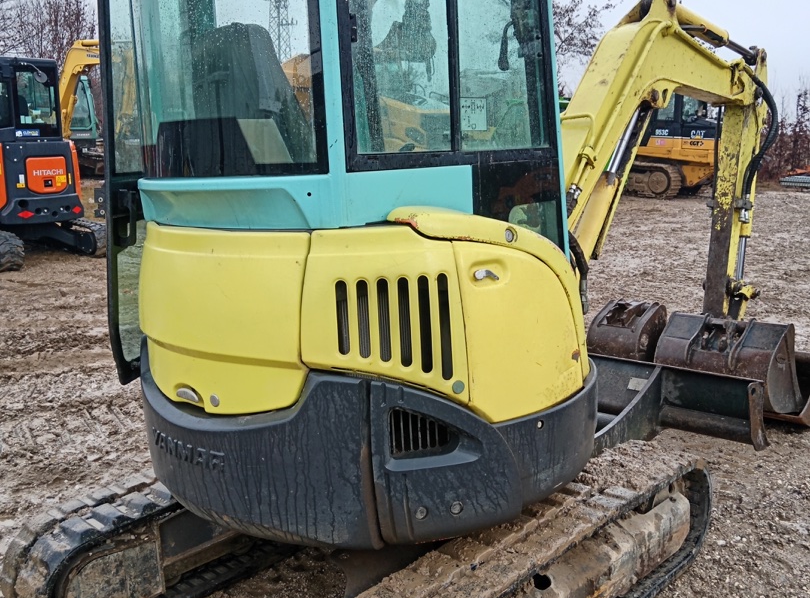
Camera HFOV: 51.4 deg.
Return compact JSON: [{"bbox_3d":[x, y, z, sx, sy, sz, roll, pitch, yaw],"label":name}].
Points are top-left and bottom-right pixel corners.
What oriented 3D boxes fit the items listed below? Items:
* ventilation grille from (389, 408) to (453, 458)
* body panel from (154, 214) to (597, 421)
[{"bbox_3d":[0.040,0.348,2.198,0.167,0.131,0.040,-3,12,-12],"label":"ventilation grille"},{"bbox_3d":[-0.175,-0.013,2.550,1.192,0.616,0.990,10,17,42],"label":"body panel"}]

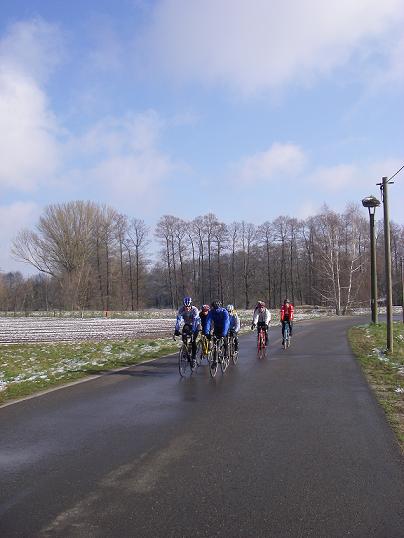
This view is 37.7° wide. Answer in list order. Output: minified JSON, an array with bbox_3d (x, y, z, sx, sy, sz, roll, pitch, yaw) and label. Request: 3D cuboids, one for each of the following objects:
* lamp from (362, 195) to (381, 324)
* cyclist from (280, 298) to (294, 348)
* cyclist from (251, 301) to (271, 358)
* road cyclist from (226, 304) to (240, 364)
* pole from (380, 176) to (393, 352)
[{"bbox_3d":[9.560,-0.495,33.191,0.950,7.200,0.950,-1,-3,14],"label":"lamp"},{"bbox_3d":[2.933,1.894,20.335,0.480,1.660,1.680,-1,-3,14],"label":"cyclist"},{"bbox_3d":[1.774,1.747,17.174,0.550,1.650,1.680,-1,-3,14],"label":"cyclist"},{"bbox_3d":[0.756,1.671,14.823,0.500,1.560,1.680,-1,-3,14],"label":"road cyclist"},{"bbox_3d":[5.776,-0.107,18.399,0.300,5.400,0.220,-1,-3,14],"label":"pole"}]

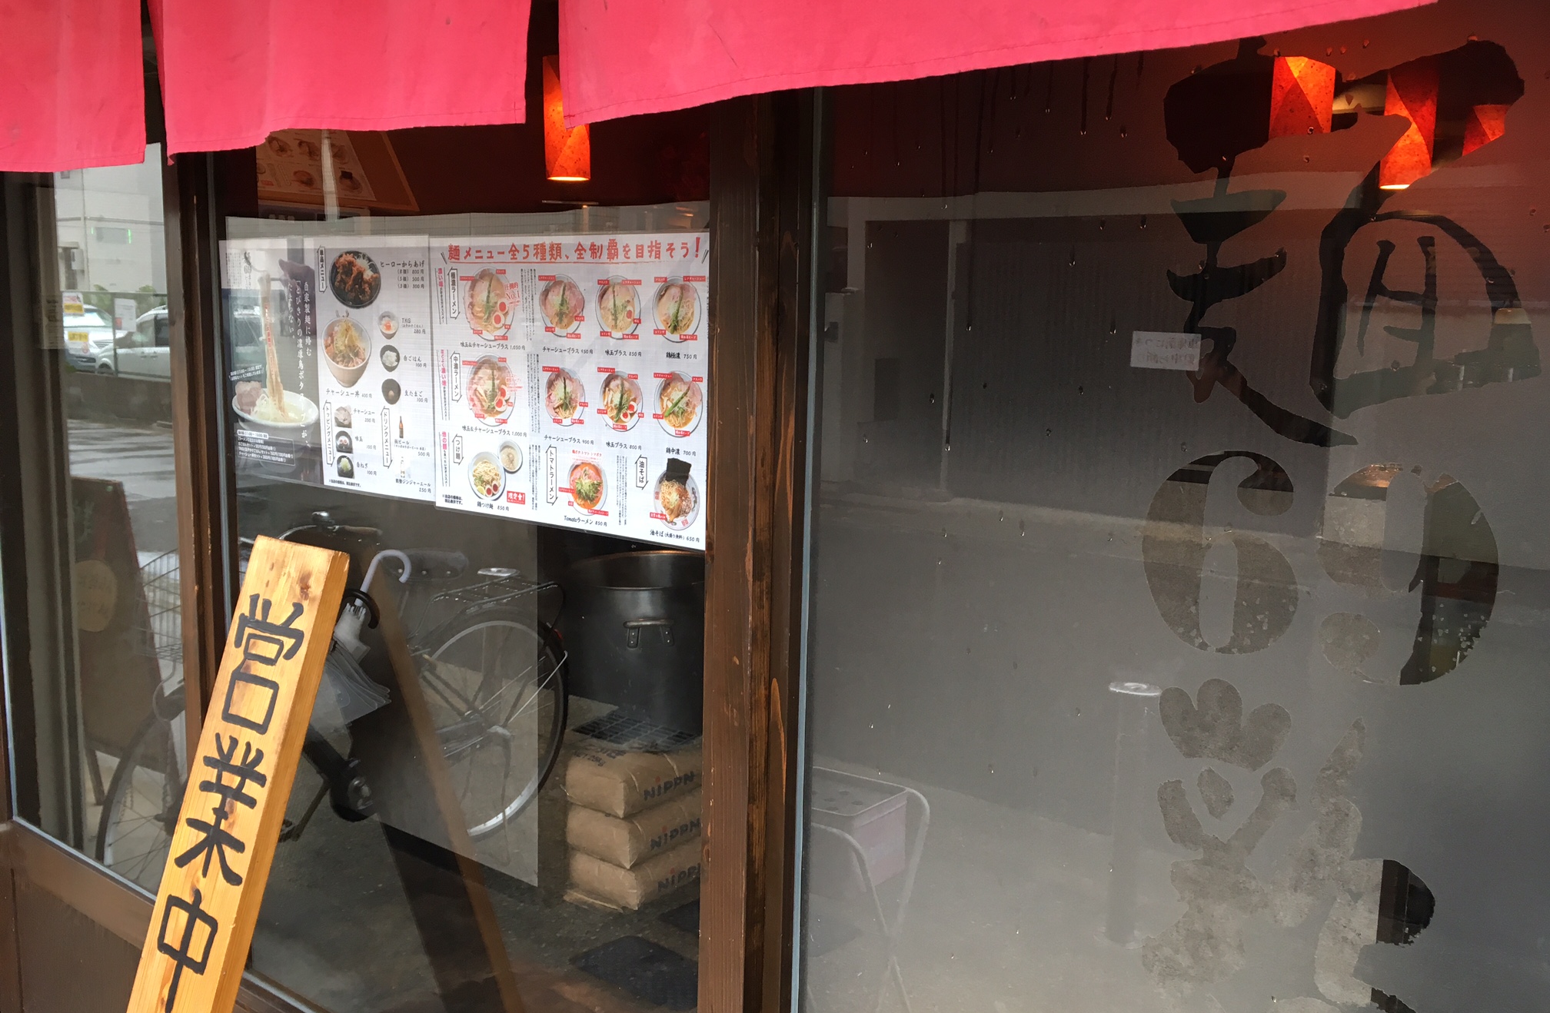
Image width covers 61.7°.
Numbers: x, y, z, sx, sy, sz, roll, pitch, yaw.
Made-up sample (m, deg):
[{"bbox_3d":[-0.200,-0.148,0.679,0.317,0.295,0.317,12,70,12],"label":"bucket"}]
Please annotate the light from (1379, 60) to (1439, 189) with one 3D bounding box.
[{"bbox_3d":[1.572,-0.954,3.211,0.114,0.330,0.114,8,10,37],"label":"light"}]

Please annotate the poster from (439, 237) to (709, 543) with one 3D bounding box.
[{"bbox_3d":[-0.219,-0.126,1.342,0.421,0.302,0.004,8,10,37],"label":"poster"}]

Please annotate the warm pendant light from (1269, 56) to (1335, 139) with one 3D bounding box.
[{"bbox_3d":[1.062,-0.876,2.600,0.114,0.330,0.114,8,10,37],"label":"warm pendant light"}]

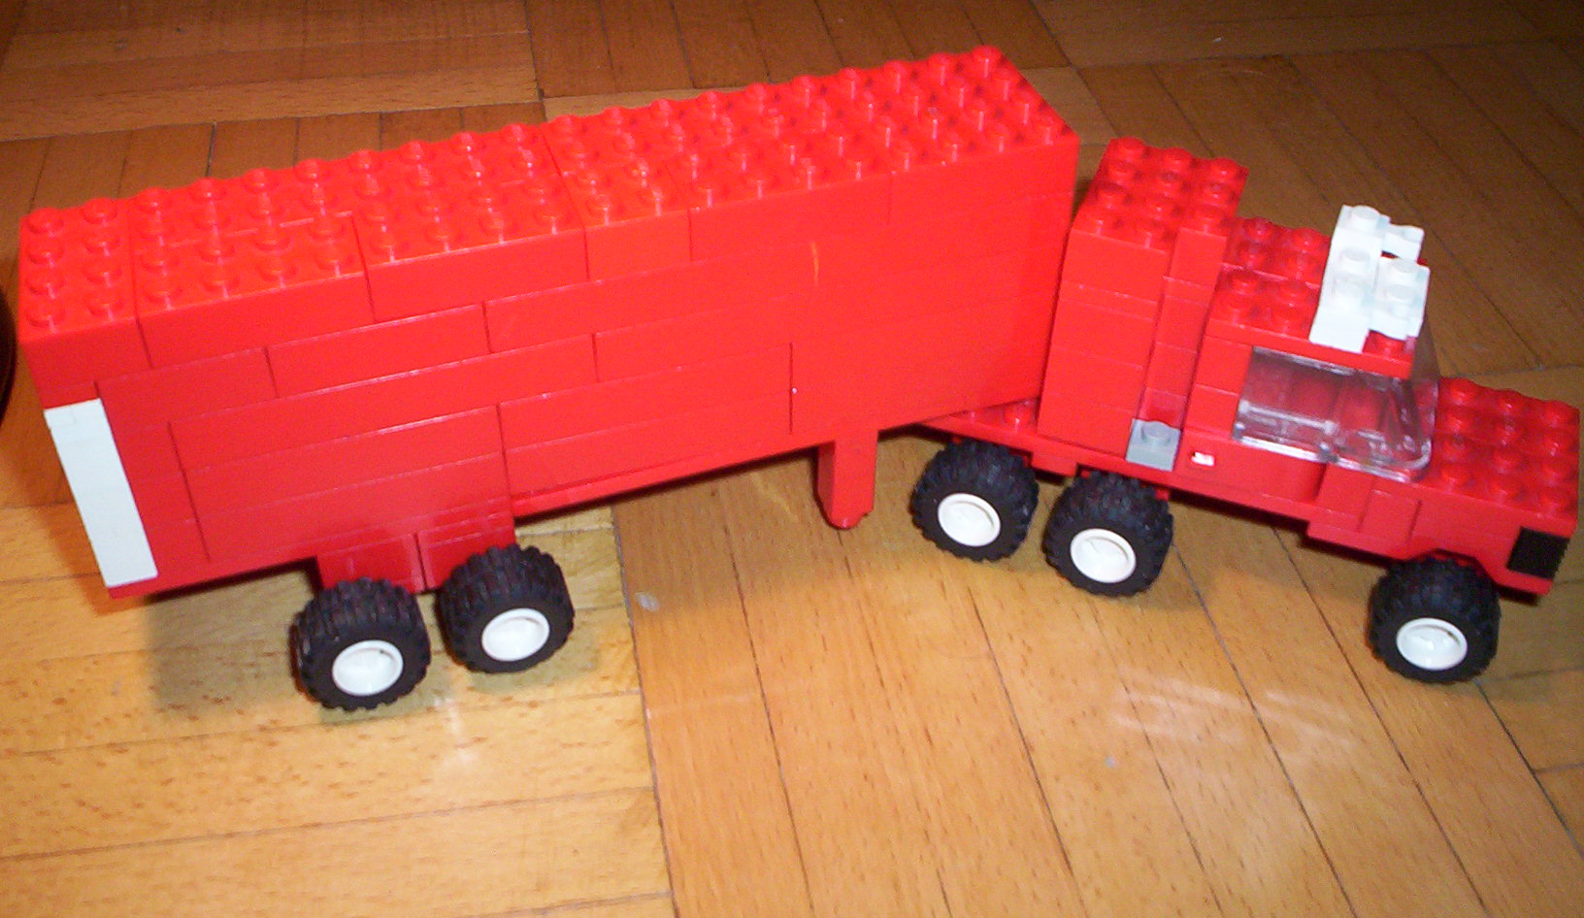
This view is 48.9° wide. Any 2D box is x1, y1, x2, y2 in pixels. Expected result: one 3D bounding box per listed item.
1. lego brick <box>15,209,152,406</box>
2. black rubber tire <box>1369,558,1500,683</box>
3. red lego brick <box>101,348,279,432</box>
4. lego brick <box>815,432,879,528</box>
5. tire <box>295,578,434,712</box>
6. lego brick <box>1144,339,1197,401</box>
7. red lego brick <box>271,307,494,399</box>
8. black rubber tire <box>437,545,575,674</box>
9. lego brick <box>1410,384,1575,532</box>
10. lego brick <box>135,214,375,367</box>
[{"bbox_3d":[-0.104,-0.024,0.255,0.016,0.013,0.032,-12,42,-13],"label":"lego brick"},{"bbox_3d":[0.110,0.027,0.295,0.021,0.021,0.012,14,41,14],"label":"black rubber tire"},{"bbox_3d":[-0.090,-0.015,0.258,0.024,0.010,0.013,-12,42,-14],"label":"red lego brick"},{"bbox_3d":[0.010,0.001,0.309,0.008,0.021,0.008,-12,42,-13],"label":"lego brick"},{"bbox_3d":[-0.070,0.030,0.286,0.021,0.021,0.012,-11,42,-15],"label":"tire"},{"bbox_3d":[0.068,-0.020,0.302,0.008,0.010,0.015,14,41,14],"label":"lego brick"},{"bbox_3d":[-0.063,-0.020,0.264,0.032,0.010,0.013,-12,42,-14],"label":"red lego brick"},{"bbox_3d":[-0.048,0.025,0.292,0.021,0.021,0.012,-11,42,-15],"label":"black rubber tire"},{"bbox_3d":[0.117,-0.002,0.293,0.029,0.005,0.032,15,41,14],"label":"lego brick"},{"bbox_3d":[-0.078,-0.025,0.251,0.032,0.011,0.016,-13,43,-14],"label":"lego brick"}]

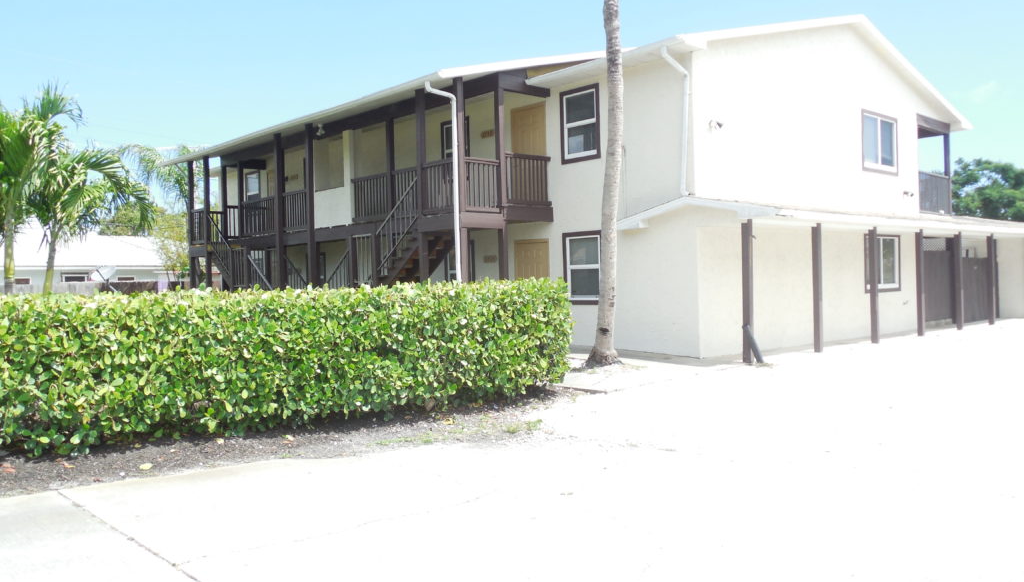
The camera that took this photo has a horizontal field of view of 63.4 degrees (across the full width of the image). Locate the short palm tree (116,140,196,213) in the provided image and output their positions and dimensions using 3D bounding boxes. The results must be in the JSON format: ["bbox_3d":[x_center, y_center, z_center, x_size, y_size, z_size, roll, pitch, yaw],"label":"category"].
[{"bbox_3d":[-13.100,-2.200,32.000,4.600,7.000,4.600,-1,1,-11],"label":"short palm tree"}]

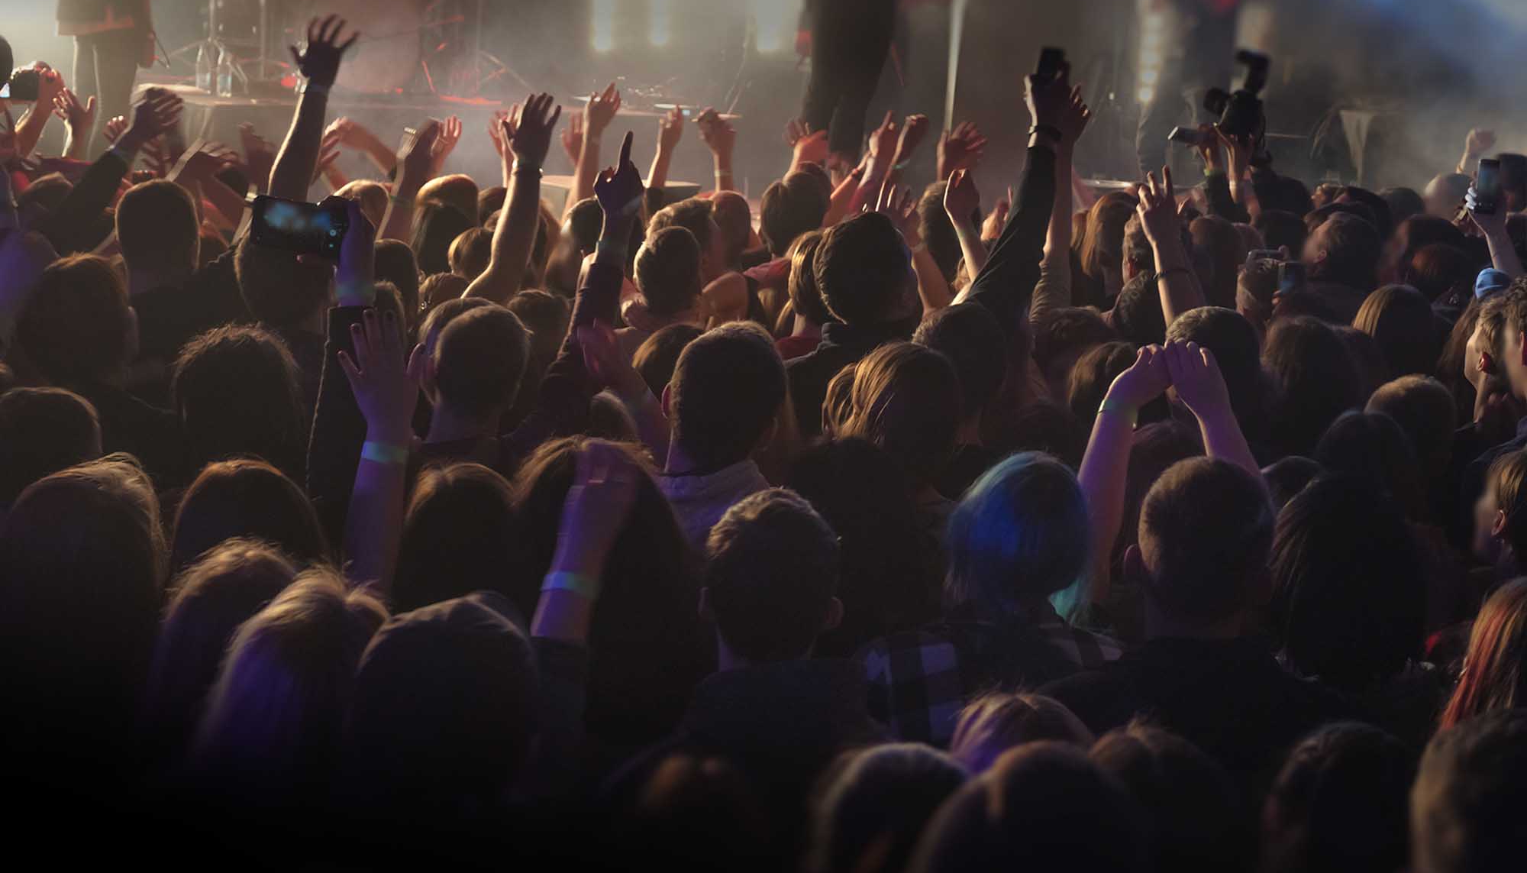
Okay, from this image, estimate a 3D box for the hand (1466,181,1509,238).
[{"bbox_3d":[1.942,-0.606,6.600,0.100,0.145,0.080,-9,6,0],"label":"hand"}]

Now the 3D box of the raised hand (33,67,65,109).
[{"bbox_3d":[-1.946,-0.949,6.700,0.088,0.115,0.090,5,11,-1],"label":"raised hand"}]

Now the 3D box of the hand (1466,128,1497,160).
[{"bbox_3d":[2.773,-1.129,9.500,0.100,0.110,0.085,10,9,-2],"label":"hand"}]

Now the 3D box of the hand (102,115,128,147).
[{"bbox_3d":[-1.924,-0.901,7.300,0.085,0.120,0.070,6,6,0],"label":"hand"}]

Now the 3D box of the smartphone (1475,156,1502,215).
[{"bbox_3d":[1.888,-0.650,6.400,0.071,0.143,0.009,0,4,-25],"label":"smartphone"}]

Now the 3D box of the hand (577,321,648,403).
[{"bbox_3d":[-0.259,-0.130,4.200,0.075,0.150,0.070,-33,-22,5],"label":"hand"}]

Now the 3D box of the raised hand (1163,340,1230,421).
[{"bbox_3d":[0.661,-0.086,3.750,0.088,0.112,0.085,-15,3,-6],"label":"raised hand"}]

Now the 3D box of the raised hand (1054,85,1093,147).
[{"bbox_3d":[0.649,-0.677,5.200,0.090,0.140,0.080,6,6,0],"label":"raised hand"}]

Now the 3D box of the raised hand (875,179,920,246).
[{"bbox_3d":[0.316,-0.527,5.800,0.090,0.165,0.060,-18,-6,3],"label":"raised hand"}]

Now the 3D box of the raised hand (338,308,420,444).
[{"bbox_3d":[-0.562,-0.088,3.600,0.122,0.200,0.060,-1,6,0],"label":"raised hand"}]

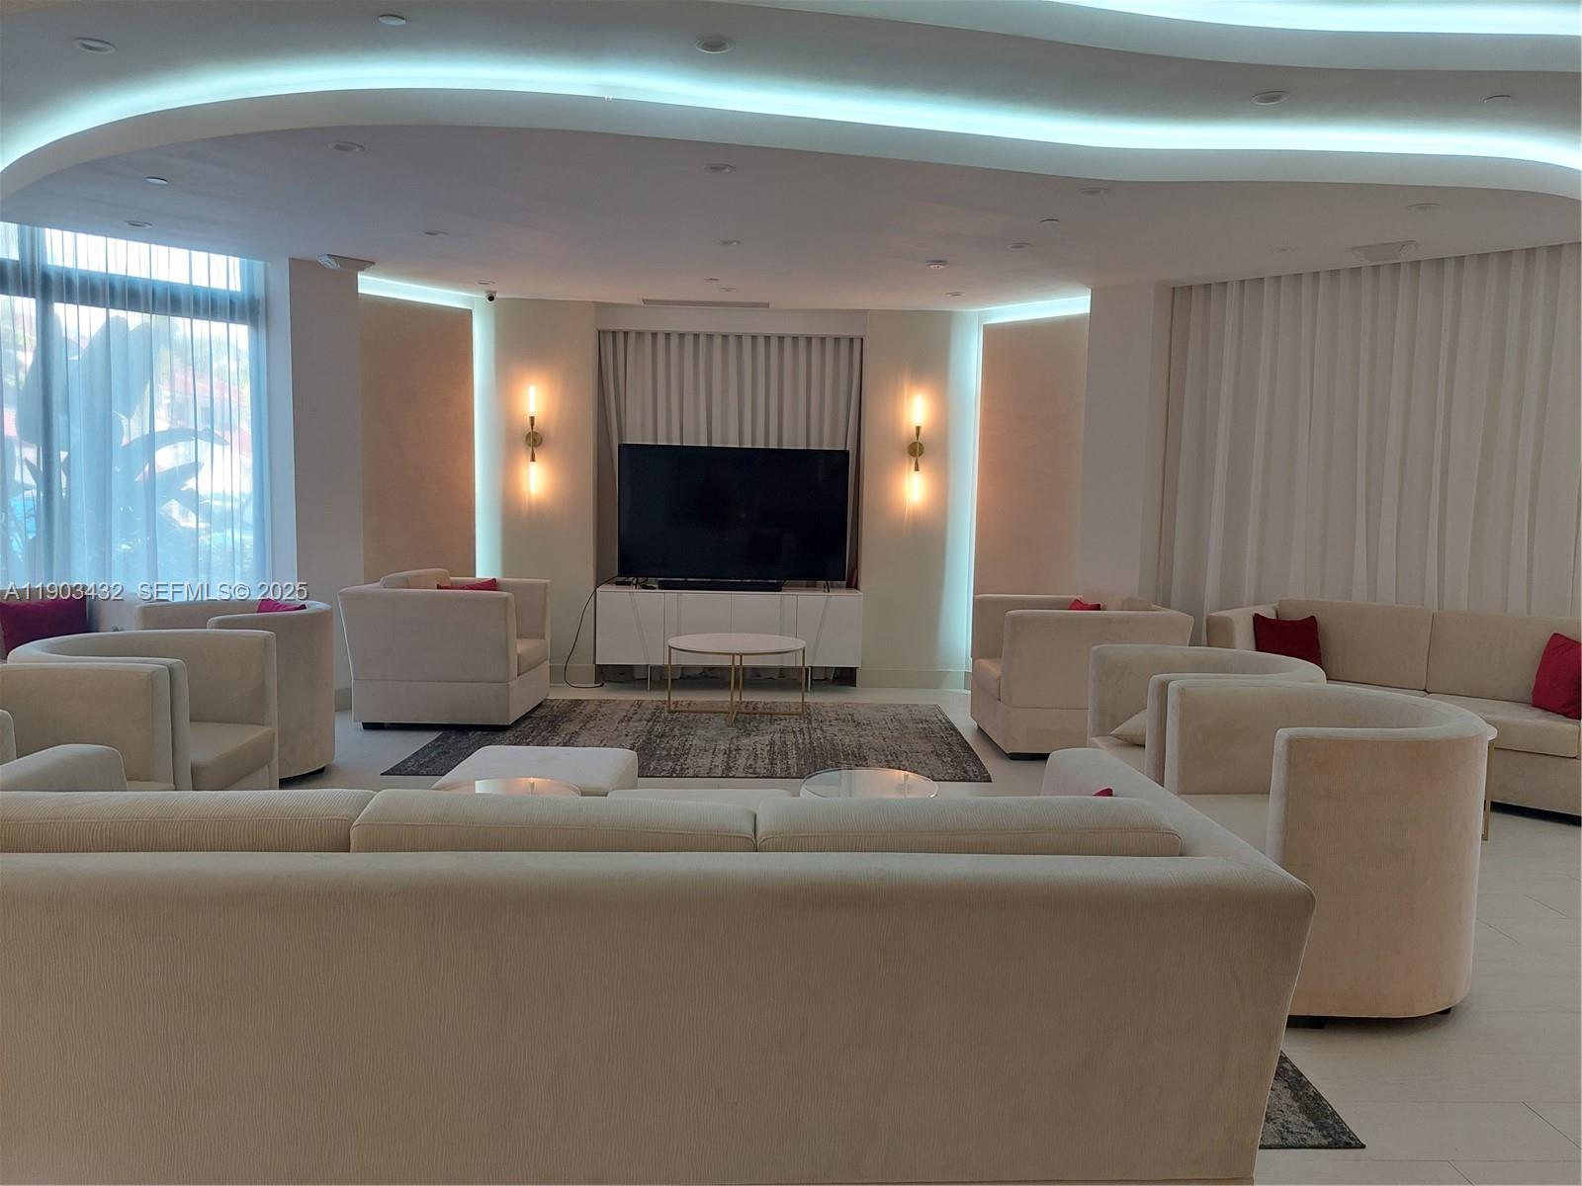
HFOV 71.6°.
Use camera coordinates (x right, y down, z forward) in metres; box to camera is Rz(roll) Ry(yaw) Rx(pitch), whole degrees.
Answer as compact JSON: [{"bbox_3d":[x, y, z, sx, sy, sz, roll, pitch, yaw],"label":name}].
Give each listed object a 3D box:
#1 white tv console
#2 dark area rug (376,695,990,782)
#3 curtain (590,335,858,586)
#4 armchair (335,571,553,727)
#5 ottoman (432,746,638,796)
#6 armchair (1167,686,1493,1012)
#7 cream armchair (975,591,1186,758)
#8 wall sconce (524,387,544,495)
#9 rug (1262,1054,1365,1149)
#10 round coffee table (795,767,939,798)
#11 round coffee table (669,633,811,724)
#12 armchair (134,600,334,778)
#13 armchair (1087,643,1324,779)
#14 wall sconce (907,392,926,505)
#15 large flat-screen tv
[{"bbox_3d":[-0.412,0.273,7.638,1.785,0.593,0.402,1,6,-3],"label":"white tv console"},{"bbox_3d":[-0.493,0.794,6.224,2.919,0.011,1.876,1,6,-1],"label":"dark area rug"},{"bbox_3d":[-0.456,-0.611,8.055,1.910,2.580,0.140,1,6,-1],"label":"curtain"},{"bbox_3d":[-2.122,0.339,6.855,1.000,0.870,0.930,1,6,2],"label":"armchair"},{"bbox_3d":[-0.915,0.858,4.036,0.620,0.440,0.640,1,6,-1],"label":"ottoman"},{"bbox_3d":[1.739,0.765,3.513,0.820,0.820,0.960,1,6,-1],"label":"armchair"},{"bbox_3d":[1.581,0.441,6.112,0.938,0.813,0.880,1,6,-2],"label":"cream armchair"},{"bbox_3d":[-1.805,-1.076,7.702,0.130,0.770,0.120,1,6,-1],"label":"wall sconce"},{"bbox_3d":[-0.232,1.141,3.479,3.060,0.010,1.980,1,6,-1],"label":"rug"},{"bbox_3d":[0.273,0.894,3.831,0.475,0.450,0.475,1,6,0],"label":"round coffee table"},{"bbox_3d":[-0.332,0.524,6.778,0.857,0.442,0.857,1,6,-1],"label":"round coffee table"},{"bbox_3d":[-2.550,0.457,5.227,0.727,0.809,0.747,5,7,34],"label":"armchair"},{"bbox_3d":[1.543,0.658,3.998,0.737,0.809,0.732,1,6,-1],"label":"armchair"},{"bbox_3d":[0.861,-0.988,7.488,0.115,0.742,0.120,1,6,-1],"label":"wall sconce"},{"bbox_3d":[-0.392,-0.546,7.525,1.569,0.904,0.086,1,6,-4],"label":"large flat-screen tv"}]

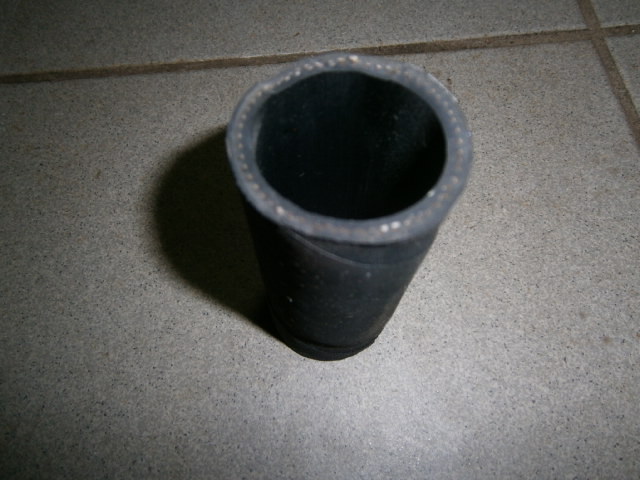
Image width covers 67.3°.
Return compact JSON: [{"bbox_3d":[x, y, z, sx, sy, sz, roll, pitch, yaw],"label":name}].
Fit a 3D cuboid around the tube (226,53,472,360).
[{"bbox_3d":[0.005,0.001,0.125,0.043,0.086,0.043,0,64,-2],"label":"tube"}]

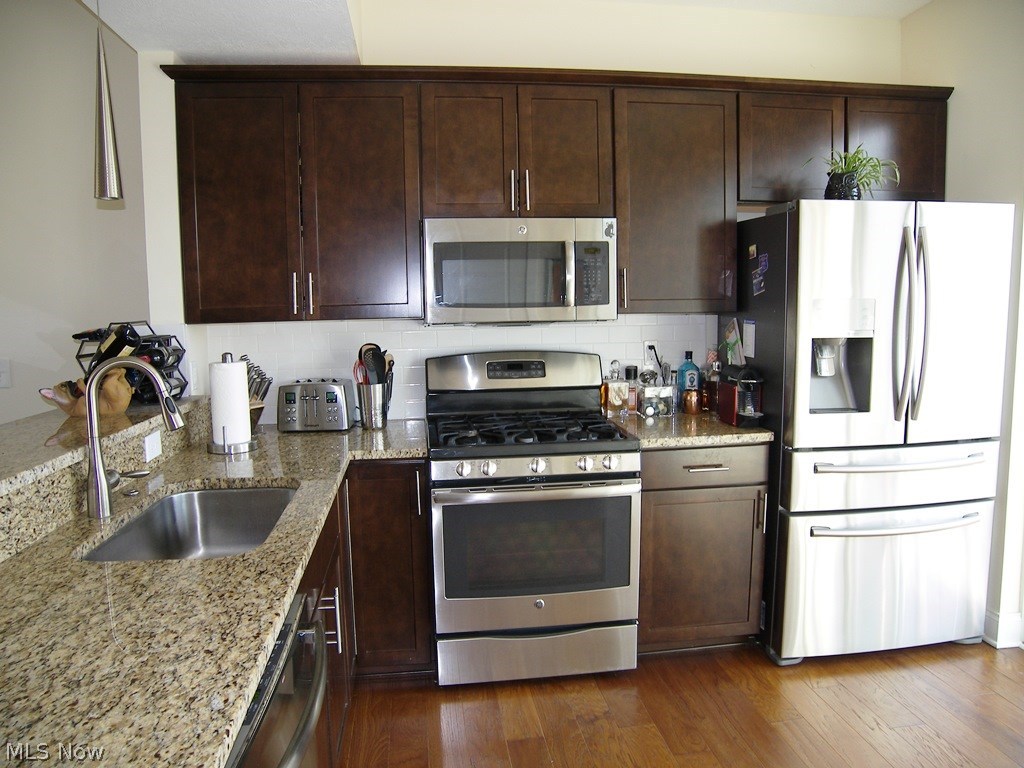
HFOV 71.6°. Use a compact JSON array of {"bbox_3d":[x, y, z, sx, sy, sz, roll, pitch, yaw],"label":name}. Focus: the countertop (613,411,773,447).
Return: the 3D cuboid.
[{"bbox_3d":[0.685,0.173,2.953,0.531,0.034,0.642,-2,7,-7],"label":"countertop"}]

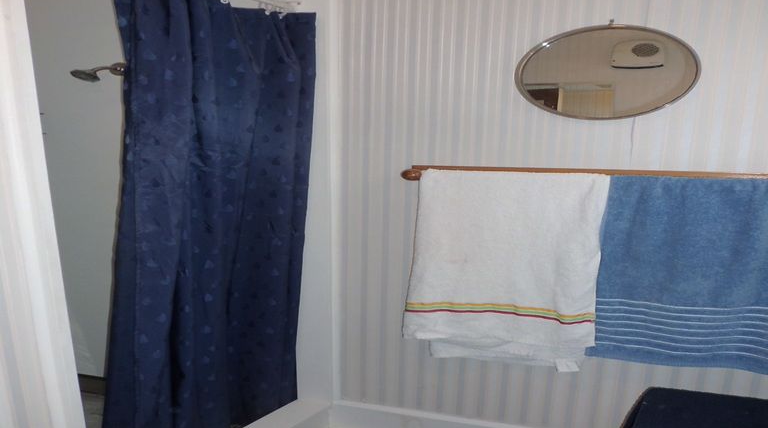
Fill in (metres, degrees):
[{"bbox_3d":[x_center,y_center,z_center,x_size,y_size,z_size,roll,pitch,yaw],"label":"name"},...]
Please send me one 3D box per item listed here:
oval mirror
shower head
[{"bbox_3d":[0.778,-0.496,1.960,0.615,0.326,0.030,4,12,14],"label":"oval mirror"},{"bbox_3d":[-1.209,-0.605,2.371,0.105,0.100,0.240,4,12,14],"label":"shower head"}]

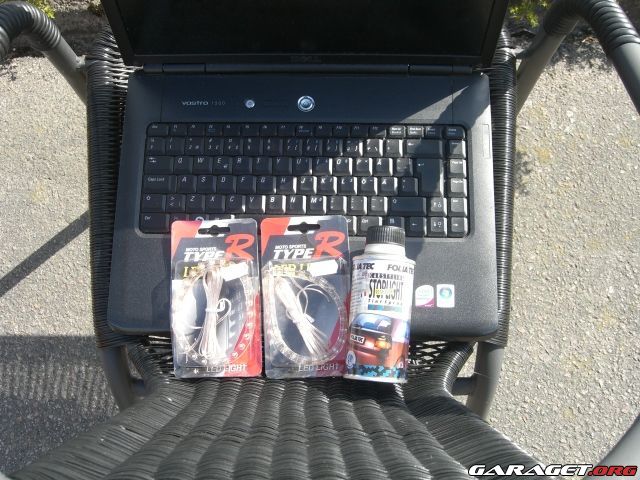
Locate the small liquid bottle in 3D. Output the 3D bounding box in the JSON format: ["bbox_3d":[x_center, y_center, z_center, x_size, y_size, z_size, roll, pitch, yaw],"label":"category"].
[{"bbox_3d":[0.053,0.055,0.609,0.056,0.056,0.130,5,82,1],"label":"small liquid bottle"}]

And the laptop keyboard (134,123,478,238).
[{"bbox_3d":[-0.015,-0.058,0.667,0.307,0.012,0.110,1,77,2],"label":"laptop keyboard"}]

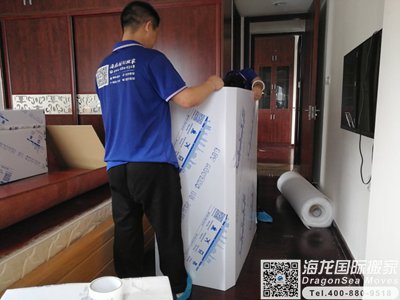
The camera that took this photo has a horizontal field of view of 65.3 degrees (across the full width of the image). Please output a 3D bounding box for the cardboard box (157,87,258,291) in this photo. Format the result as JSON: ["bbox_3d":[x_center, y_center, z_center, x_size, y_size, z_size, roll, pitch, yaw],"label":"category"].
[{"bbox_3d":[0.127,0.178,2.373,0.525,1.220,1.063,2,8,17],"label":"cardboard box"}]

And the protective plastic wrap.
[{"bbox_3d":[1.116,0.501,3.471,0.285,0.285,1.190,0,8,3],"label":"protective plastic wrap"}]

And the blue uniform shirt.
[{"bbox_3d":[-0.311,-0.237,1.660,0.470,0.670,0.330,5,9,30],"label":"blue uniform shirt"}]

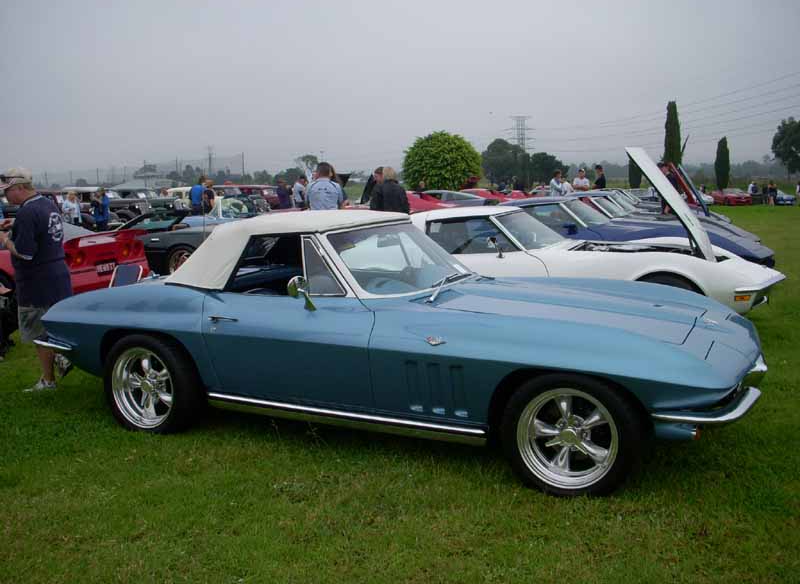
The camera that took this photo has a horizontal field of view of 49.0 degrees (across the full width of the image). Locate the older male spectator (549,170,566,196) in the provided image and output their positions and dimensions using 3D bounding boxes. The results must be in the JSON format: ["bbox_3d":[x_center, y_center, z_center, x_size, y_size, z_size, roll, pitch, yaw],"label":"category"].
[{"bbox_3d":[4.642,-2.734,26.108,0.380,1.740,0.500,5,9,36],"label":"older male spectator"}]

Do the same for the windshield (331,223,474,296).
[{"bbox_3d":[0.041,-0.195,5.105,0.500,0.380,1.360,3,8,26],"label":"windshield"}]

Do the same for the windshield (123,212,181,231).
[{"bbox_3d":[-3.833,-1.076,13.600,0.550,0.340,1.350,3,8,24],"label":"windshield"}]

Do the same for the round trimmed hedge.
[{"bbox_3d":[2.904,-8.848,60.000,5.400,4.400,5.400,-1,7,0],"label":"round trimmed hedge"}]

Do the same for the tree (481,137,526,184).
[{"bbox_3d":[18.020,-22.204,150.000,7.900,8.600,7.900,-1,7,0],"label":"tree"}]

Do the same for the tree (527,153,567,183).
[{"bbox_3d":[23.523,-19.116,140.416,6.200,6.300,6.000,0,8,0],"label":"tree"}]

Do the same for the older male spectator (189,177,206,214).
[{"bbox_3d":[-5.525,-2.288,24.108,0.500,1.750,0.360,4,8,30],"label":"older male spectator"}]

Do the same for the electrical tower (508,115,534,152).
[{"bbox_3d":[66.409,-78.433,480.000,15.000,38.000,8.000,-4,8,-23],"label":"electrical tower"}]

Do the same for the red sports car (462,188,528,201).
[{"bbox_3d":[2.842,-3.256,33.075,4.500,1.200,1.780,3,8,26],"label":"red sports car"}]

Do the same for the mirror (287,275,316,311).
[{"bbox_3d":[-0.490,0.005,4.502,0.135,0.185,0.120,3,8,25],"label":"mirror"}]

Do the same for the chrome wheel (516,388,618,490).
[{"bbox_3d":[0.808,0.668,4.122,0.475,0.475,0.200,3,8,24],"label":"chrome wheel"}]

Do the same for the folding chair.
[{"bbox_3d":[-2.914,0.116,9.022,0.560,0.800,0.500,2,8,21],"label":"folding chair"}]

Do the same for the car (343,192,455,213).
[{"bbox_3d":[-0.431,-1.642,19.579,4.500,1.190,1.800,3,8,24],"label":"car"}]

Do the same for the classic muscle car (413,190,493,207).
[{"bbox_3d":[0.853,-2.233,24.579,4.500,1.190,1.800,3,8,24],"label":"classic muscle car"}]

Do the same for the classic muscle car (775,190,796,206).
[{"bbox_3d":[27.619,-6.758,63.000,1.780,1.220,4.400,-2,7,-14],"label":"classic muscle car"}]

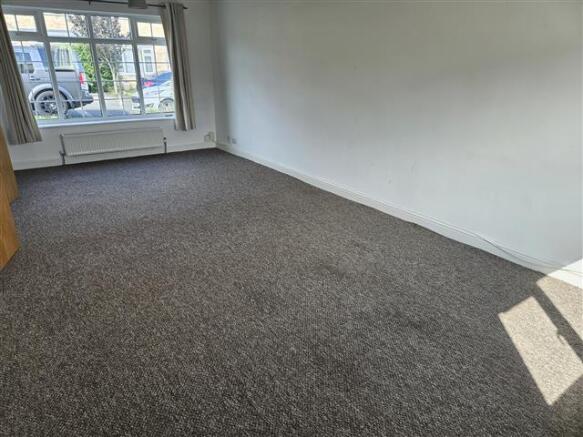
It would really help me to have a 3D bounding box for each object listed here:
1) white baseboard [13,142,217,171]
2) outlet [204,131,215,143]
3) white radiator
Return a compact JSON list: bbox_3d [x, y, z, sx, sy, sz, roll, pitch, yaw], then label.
[{"bbox_3d":[-2.677,-1.020,6.212,3.157,0.120,0.025,-13,25,-32],"label":"white baseboard"},{"bbox_3d":[-1.465,-1.451,6.914,0.163,0.145,0.045,-13,25,-32],"label":"outlet"},{"bbox_3d":[-2.716,-1.196,6.047,1.474,0.305,0.100,-13,25,-32],"label":"white radiator"}]

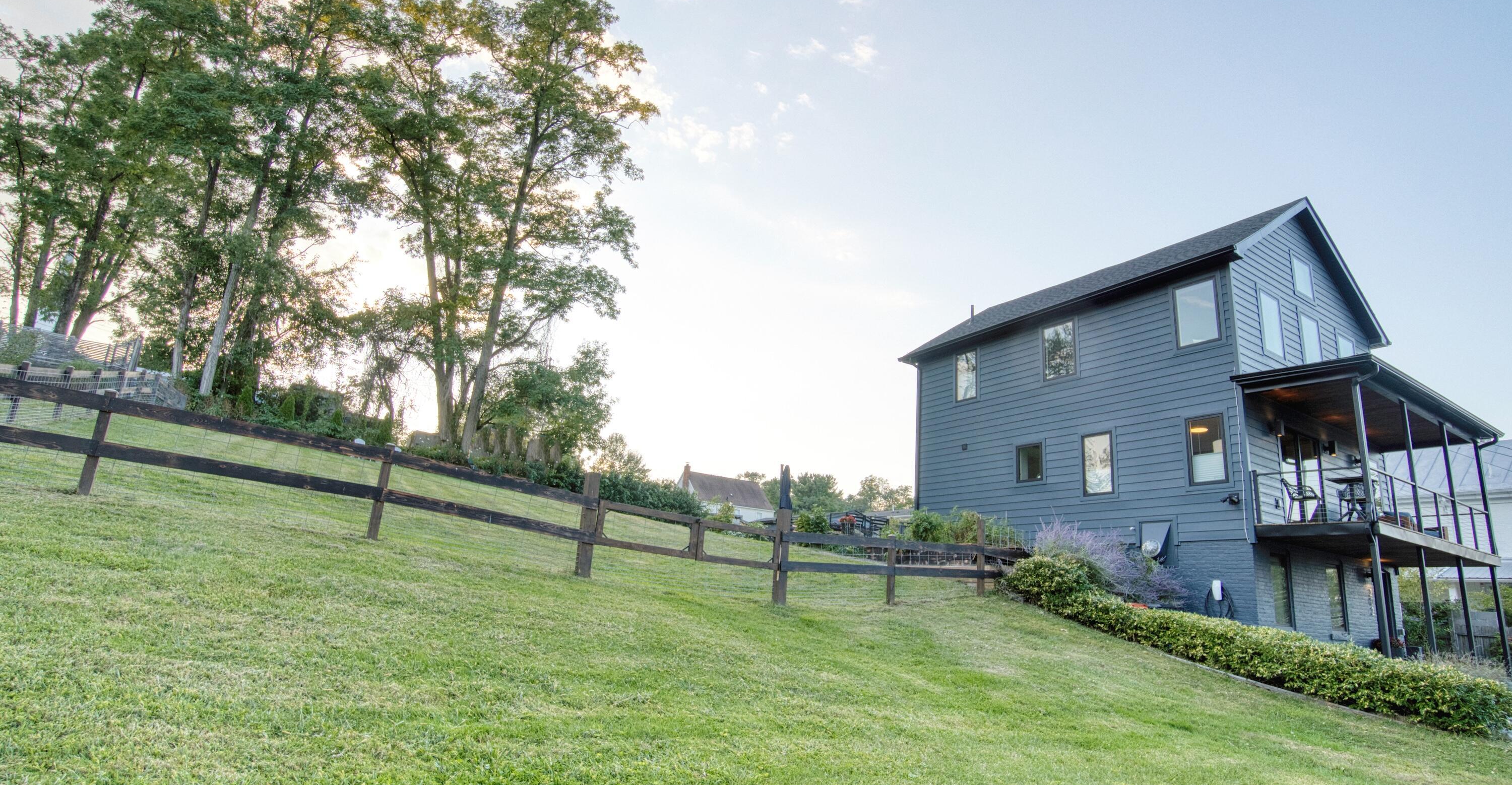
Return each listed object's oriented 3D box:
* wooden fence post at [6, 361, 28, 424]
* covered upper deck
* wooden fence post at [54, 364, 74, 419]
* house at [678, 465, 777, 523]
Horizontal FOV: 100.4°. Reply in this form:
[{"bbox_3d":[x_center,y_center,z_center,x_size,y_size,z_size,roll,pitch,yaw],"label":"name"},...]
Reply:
[{"bbox_3d":[-14.035,0.006,11.992,0.092,1.150,0.092,15,-16,-34],"label":"wooden fence post"},{"bbox_3d":[13.096,1.781,13.133,7.735,3.118,2.047,13,-16,-29],"label":"covered upper deck"},{"bbox_3d":[-15.436,0.002,14.043,0.092,1.150,0.092,15,-16,-34],"label":"wooden fence post"},{"bbox_3d":[-4.261,13.944,84.389,10.900,7.000,8.000,13,-16,-30],"label":"house"}]

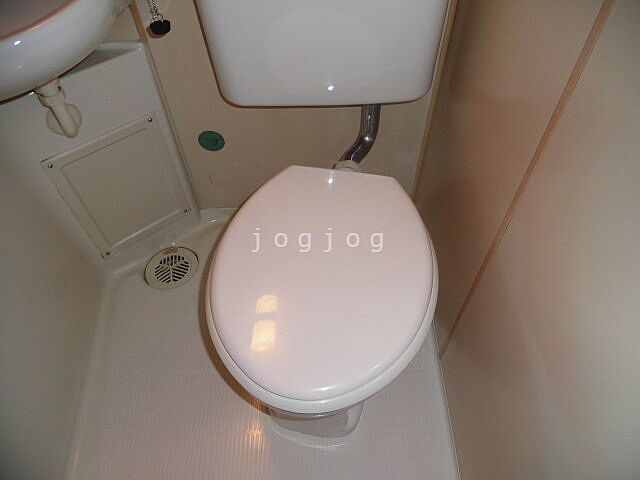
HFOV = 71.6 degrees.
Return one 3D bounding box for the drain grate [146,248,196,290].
[{"bbox_3d":[-0.388,0.075,1.169,0.139,0.012,0.139,-1,51,0],"label":"drain grate"}]

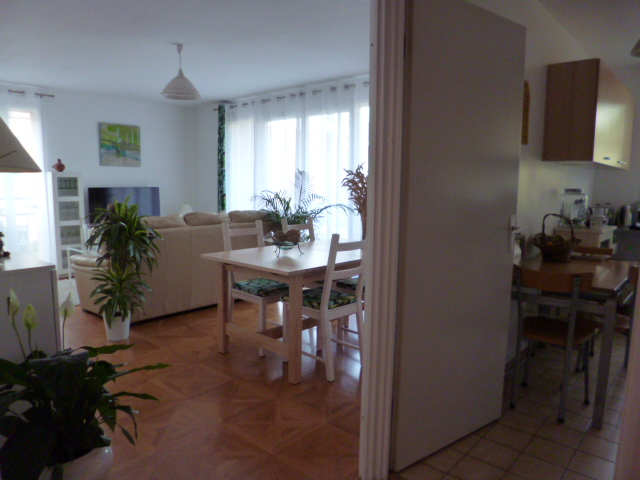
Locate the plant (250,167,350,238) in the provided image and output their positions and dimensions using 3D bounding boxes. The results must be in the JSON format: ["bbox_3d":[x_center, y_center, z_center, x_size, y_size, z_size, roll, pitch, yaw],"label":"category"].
[{"bbox_3d":[-0.216,-0.051,4.890,0.970,1.450,0.880,7,9,41],"label":"plant"}]

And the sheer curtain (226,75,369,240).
[{"bbox_3d":[-0.387,-0.688,5.841,2.780,2.400,0.130,7,10,42],"label":"sheer curtain"}]

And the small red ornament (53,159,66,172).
[{"bbox_3d":[-3.384,-0.967,5.769,0.125,0.165,0.160,7,10,42],"label":"small red ornament"}]

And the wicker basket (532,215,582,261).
[{"bbox_3d":[1.710,-0.005,3.179,0.320,0.335,0.270,7,9,41],"label":"wicker basket"}]

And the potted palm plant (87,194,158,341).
[{"bbox_3d":[-1.601,0.220,3.658,0.570,1.140,0.560,-3,8,-24],"label":"potted palm plant"}]

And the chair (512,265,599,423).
[{"bbox_3d":[1.339,0.559,2.558,0.420,0.830,0.490,7,9,41],"label":"chair"}]

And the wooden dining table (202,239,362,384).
[{"bbox_3d":[-0.019,0.452,3.506,0.914,0.750,1.490,7,10,42],"label":"wooden dining table"}]

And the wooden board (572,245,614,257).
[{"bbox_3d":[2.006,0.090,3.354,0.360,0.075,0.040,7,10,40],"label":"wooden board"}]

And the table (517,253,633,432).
[{"bbox_3d":[1.577,0.547,2.843,0.660,0.750,1.070,7,10,42],"label":"table"}]

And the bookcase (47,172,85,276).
[{"bbox_3d":[-3.404,-0.204,5.955,0.300,1.390,0.360,7,10,42],"label":"bookcase"}]

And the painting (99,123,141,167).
[{"bbox_3d":[-2.736,-1.291,6.085,0.030,0.560,0.555,7,9,41],"label":"painting"}]

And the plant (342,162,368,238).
[{"bbox_3d":[0.450,-0.014,4.436,0.480,1.500,0.460,7,9,41],"label":"plant"}]

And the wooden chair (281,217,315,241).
[{"bbox_3d":[-0.033,0.289,3.993,0.500,0.950,0.410,7,10,42],"label":"wooden chair"}]

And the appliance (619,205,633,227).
[{"bbox_3d":[2.892,-0.223,4.185,0.145,0.210,0.135,7,9,41],"label":"appliance"}]

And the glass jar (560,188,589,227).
[{"bbox_3d":[2.091,-0.264,3.623,0.205,0.315,0.205,2,7,14],"label":"glass jar"}]

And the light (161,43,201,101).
[{"bbox_3d":[-1.210,-1.476,3.872,0.345,0.455,0.345,7,9,41],"label":"light"}]

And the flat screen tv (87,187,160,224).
[{"bbox_3d":[-2.834,-0.475,6.496,0.070,0.600,1.040,7,10,42],"label":"flat screen tv"}]

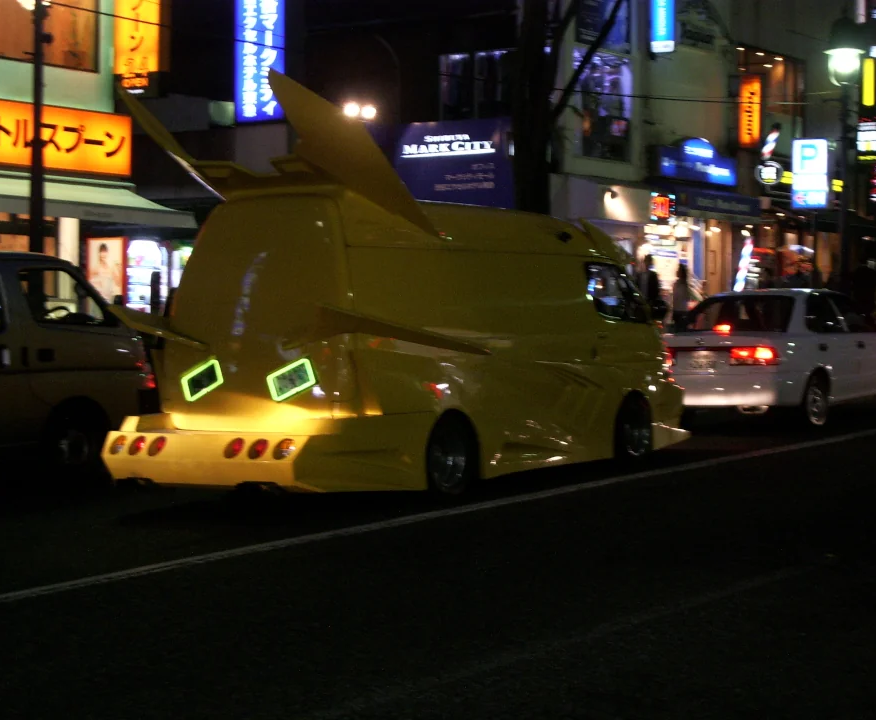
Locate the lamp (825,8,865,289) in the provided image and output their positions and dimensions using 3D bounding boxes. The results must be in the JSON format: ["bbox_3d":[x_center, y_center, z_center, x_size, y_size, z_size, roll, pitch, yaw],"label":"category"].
[{"bbox_3d":[7.329,-3.200,37.000,0.660,6.200,0.660,0,1,32],"label":"lamp"}]

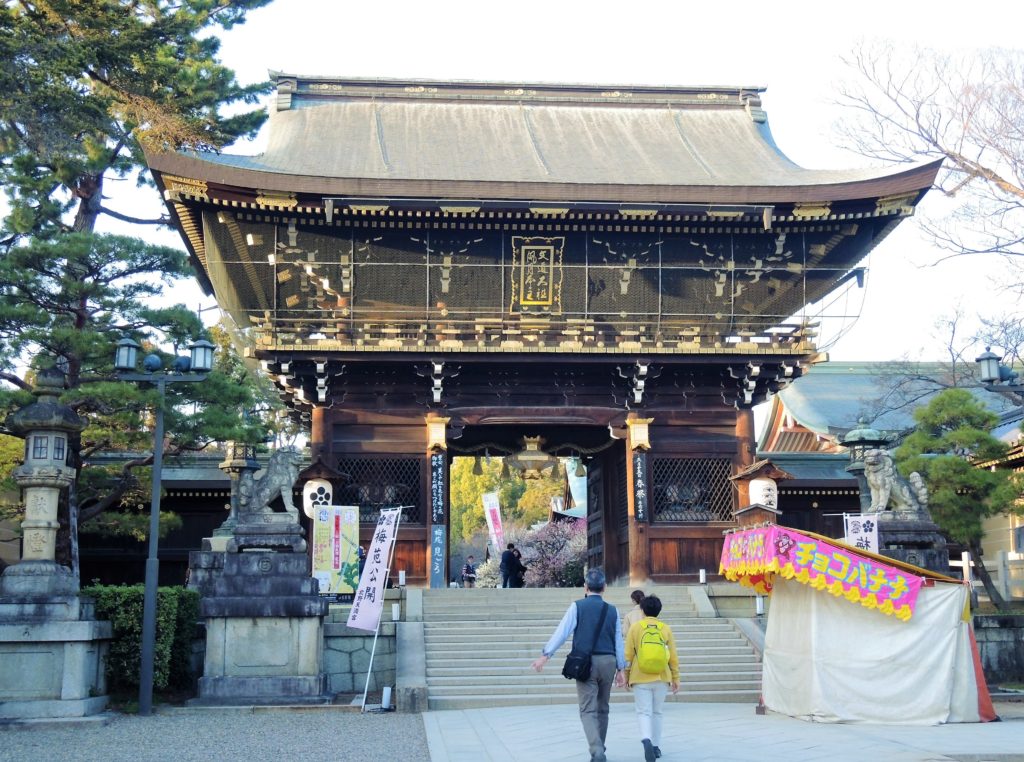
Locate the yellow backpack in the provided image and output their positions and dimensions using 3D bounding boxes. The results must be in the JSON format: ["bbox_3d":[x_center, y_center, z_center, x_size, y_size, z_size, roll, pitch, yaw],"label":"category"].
[{"bbox_3d":[1.347,2.538,10.636,0.287,0.465,0.188,0,-11,-5],"label":"yellow backpack"}]

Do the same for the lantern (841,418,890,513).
[{"bbox_3d":[6.990,1.879,22.144,0.960,2.300,0.960,0,-10,-5],"label":"lantern"}]

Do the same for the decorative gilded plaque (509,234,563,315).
[{"bbox_3d":[0.585,-2.409,25.716,1.188,1.772,0.178,0,6,-5],"label":"decorative gilded plaque"}]

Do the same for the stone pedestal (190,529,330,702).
[{"bbox_3d":[-3.694,3.482,16.957,2.000,2.570,1.650,0,-10,-5],"label":"stone pedestal"}]

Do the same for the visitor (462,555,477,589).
[{"bbox_3d":[-1.379,6.549,36.443,0.500,1.700,0.380,7,-13,-35],"label":"visitor"}]

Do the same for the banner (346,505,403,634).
[{"bbox_3d":[-1.953,2.705,16.043,0.465,1.762,0.079,2,-15,36],"label":"banner"}]

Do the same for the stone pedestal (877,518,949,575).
[{"bbox_3d":[6.314,3.542,17.869,2.000,2.570,1.650,0,-10,-5],"label":"stone pedestal"}]

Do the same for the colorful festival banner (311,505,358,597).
[{"bbox_3d":[-3.326,3.281,21.142,0.930,1.880,0.060,2,-11,-15],"label":"colorful festival banner"}]

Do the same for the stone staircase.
[{"bbox_3d":[1.182,4.415,19.390,5.296,1.728,6.435,0,-11,-5],"label":"stone staircase"}]

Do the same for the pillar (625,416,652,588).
[{"bbox_3d":[2.864,2.667,25.550,0.500,3.930,0.500,0,-10,-5],"label":"pillar"}]

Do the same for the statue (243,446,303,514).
[{"bbox_3d":[-3.886,1.615,18.191,0.970,1.119,0.544,-1,-11,0],"label":"statue"}]

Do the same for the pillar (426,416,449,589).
[{"bbox_3d":[-1.684,2.702,25.342,0.446,3.987,0.446,0,-11,-5],"label":"pillar"}]

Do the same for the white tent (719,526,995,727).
[{"bbox_3d":[4.397,3.113,14.586,2.600,2.370,2.250,0,-10,-5],"label":"white tent"}]

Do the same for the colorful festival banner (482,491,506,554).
[{"bbox_3d":[-0.562,4.420,35.014,0.446,1.782,0.079,-12,-10,-7],"label":"colorful festival banner"}]

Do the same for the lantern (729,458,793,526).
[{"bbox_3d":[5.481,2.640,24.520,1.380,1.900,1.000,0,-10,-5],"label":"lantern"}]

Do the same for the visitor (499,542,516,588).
[{"bbox_3d":[-0.086,5.241,30.167,0.500,1.720,0.340,-2,-10,9],"label":"visitor"}]

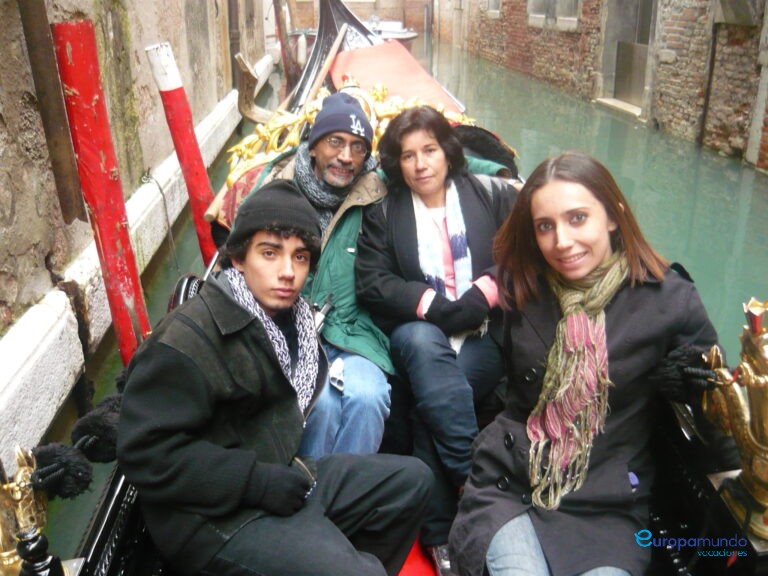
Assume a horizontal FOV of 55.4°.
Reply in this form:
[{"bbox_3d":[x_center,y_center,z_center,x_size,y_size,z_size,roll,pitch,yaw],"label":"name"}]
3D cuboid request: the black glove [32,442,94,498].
[{"bbox_3d":[-0.525,0.297,1.190,0.097,0.090,0.105,8,22,19],"label":"black glove"}]

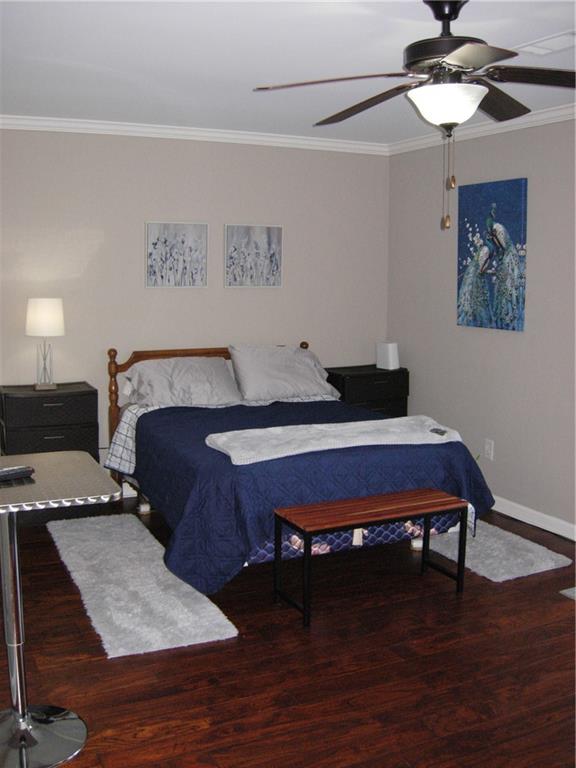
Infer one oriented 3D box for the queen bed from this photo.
[{"bbox_3d":[-0.052,0.358,4.695,1.691,1.013,1.905,-4,9,-26],"label":"queen bed"}]

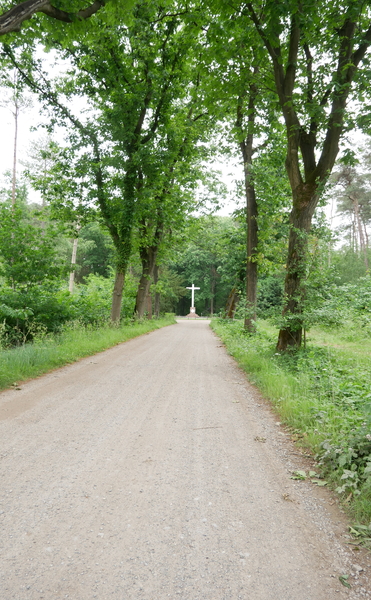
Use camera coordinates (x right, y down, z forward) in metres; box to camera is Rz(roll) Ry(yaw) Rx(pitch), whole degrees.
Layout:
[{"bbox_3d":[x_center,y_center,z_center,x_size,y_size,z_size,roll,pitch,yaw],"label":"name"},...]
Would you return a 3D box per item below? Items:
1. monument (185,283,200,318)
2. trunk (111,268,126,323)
[{"bbox_3d":[0.999,0.143,54.000,1.820,4.400,1.450,1,-1,3],"label":"monument"},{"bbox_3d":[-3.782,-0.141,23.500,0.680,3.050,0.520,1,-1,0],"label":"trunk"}]

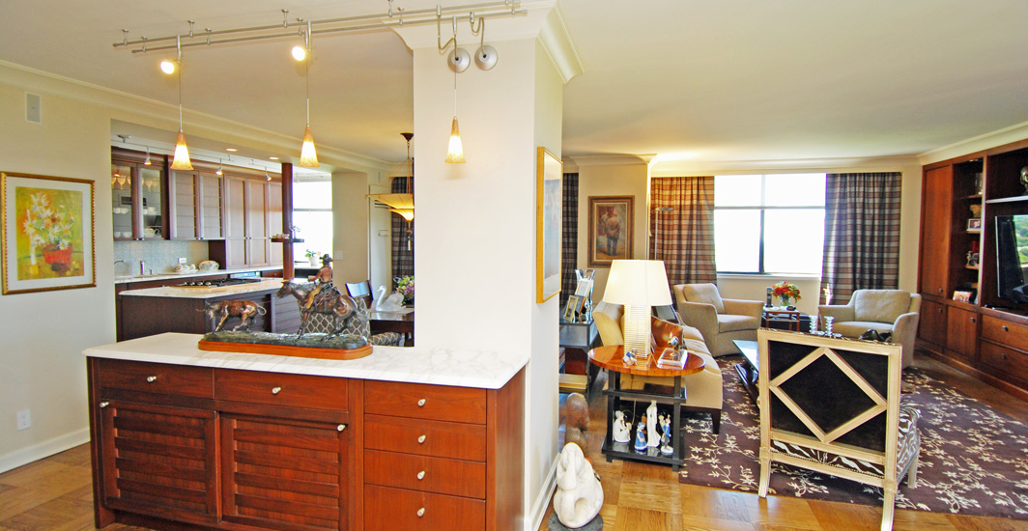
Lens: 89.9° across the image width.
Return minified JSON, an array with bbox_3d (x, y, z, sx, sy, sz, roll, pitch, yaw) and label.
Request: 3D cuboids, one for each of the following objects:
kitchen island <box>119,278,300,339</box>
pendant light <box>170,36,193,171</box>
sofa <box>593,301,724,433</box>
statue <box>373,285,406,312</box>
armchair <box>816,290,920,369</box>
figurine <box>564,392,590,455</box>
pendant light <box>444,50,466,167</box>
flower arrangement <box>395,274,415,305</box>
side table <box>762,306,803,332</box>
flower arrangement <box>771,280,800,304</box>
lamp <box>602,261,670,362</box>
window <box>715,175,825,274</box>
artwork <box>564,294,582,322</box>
[{"bbox_3d":[-2.982,0.660,5.422,1.090,0.900,1.740,1,4,15],"label":"kitchen island"},{"bbox_3d":[-1.655,-0.803,2.568,0.088,0.655,0.088,1,4,15],"label":"pendant light"},{"bbox_3d":[1.297,0.739,4.747,0.950,0.855,1.900,1,4,15],"label":"sofa"},{"bbox_3d":[-1.139,0.304,4.725,0.250,0.237,0.160,1,4,12],"label":"statue"},{"bbox_3d":[4.089,0.724,5.976,0.770,0.810,0.810,-3,4,-39],"label":"armchair"},{"bbox_3d":[0.387,1.018,3.130,0.160,0.510,0.200,-2,4,-34],"label":"figurine"},{"bbox_3d":[-0.252,-0.683,2.202,0.088,0.488,0.088,0,3,0],"label":"pendant light"},{"bbox_3d":[-0.992,0.249,5.045,0.320,0.301,0.320,1,4,15],"label":"flower arrangement"},{"bbox_3d":[3.429,0.833,6.583,0.420,0.530,0.440,1,3,15],"label":"side table"},{"bbox_3d":[3.352,0.345,6.334,0.370,0.322,0.370,1,4,15],"label":"flower arrangement"},{"bbox_3d":[0.829,0.292,3.464,0.455,0.655,0.430,1,3,15],"label":"lamp"},{"bbox_3d":[3.477,-0.564,7.085,1.420,1.380,0.100,1,3,15],"label":"window"},{"bbox_3d":[0.496,0.362,4.417,0.030,0.210,0.155,14,-1,-19],"label":"artwork"}]

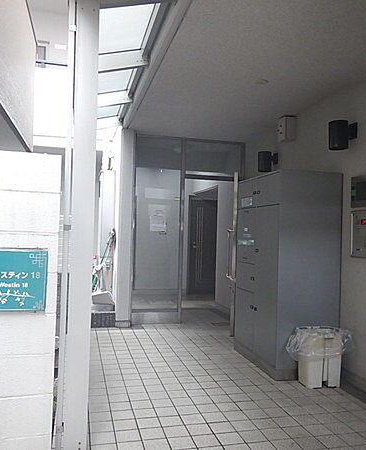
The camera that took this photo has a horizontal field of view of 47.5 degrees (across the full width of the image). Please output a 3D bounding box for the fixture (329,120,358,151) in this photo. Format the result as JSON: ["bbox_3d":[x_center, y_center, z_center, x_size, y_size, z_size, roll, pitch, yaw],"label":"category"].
[{"bbox_3d":[1.383,-0.763,3.629,0.227,0.245,0.167,2,-1,-14],"label":"fixture"}]

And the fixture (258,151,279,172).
[{"bbox_3d":[1.028,-0.749,5.050,0.227,0.245,0.167,2,-1,-14],"label":"fixture"}]

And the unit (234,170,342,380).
[{"bbox_3d":[1.006,0.447,4.124,0.626,1.806,0.970,2,-1,-14],"label":"unit"}]

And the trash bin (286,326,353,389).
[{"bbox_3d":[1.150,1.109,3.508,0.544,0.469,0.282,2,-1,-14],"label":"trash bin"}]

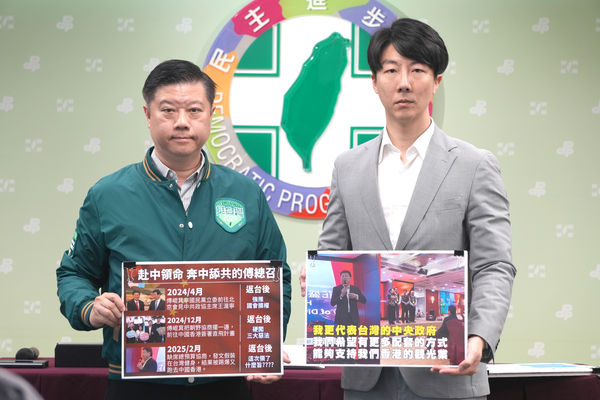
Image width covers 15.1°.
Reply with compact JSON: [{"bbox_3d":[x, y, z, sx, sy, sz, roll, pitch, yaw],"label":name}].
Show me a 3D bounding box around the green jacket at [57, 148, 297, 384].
[{"bbox_3d":[-0.327,0.173,5.900,0.590,0.620,0.360,0,0,-10],"label":"green jacket"}]

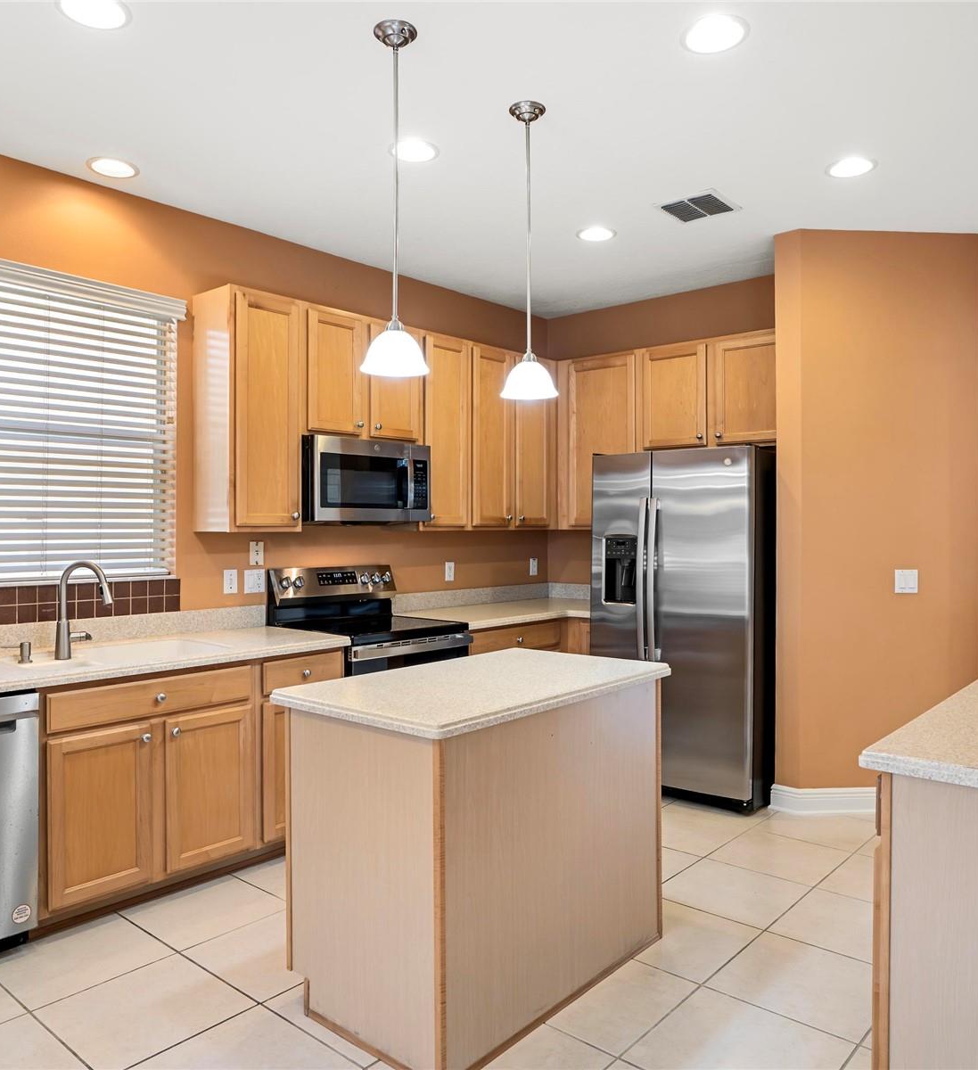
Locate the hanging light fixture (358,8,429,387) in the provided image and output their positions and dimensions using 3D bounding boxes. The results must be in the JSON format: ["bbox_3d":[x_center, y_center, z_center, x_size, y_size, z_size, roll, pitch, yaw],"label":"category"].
[{"bbox_3d":[-0.271,-0.959,2.371,0.200,0.969,0.200,0,1,0],"label":"hanging light fixture"}]

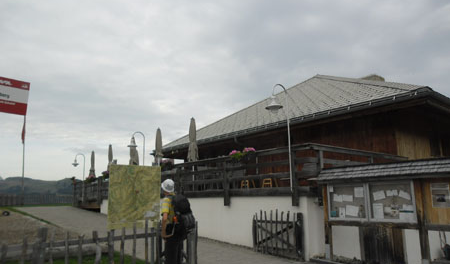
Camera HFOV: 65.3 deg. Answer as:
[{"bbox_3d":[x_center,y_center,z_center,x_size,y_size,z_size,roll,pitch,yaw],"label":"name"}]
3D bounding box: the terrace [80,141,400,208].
[{"bbox_3d":[-1.623,2.522,15.491,4.774,1.394,16.940,8,-14,-38],"label":"terrace"}]

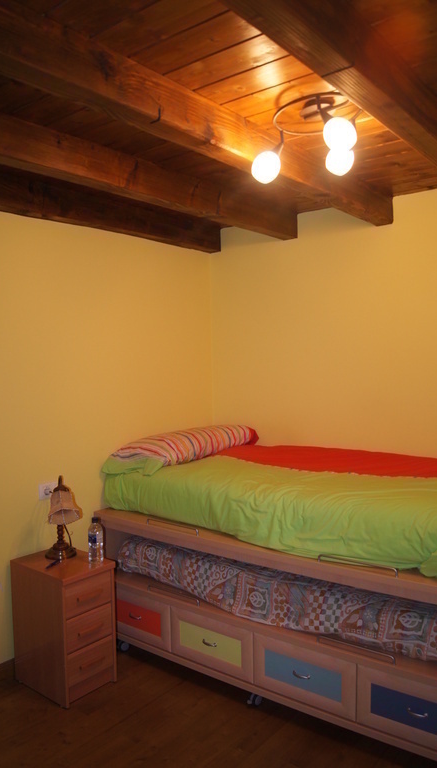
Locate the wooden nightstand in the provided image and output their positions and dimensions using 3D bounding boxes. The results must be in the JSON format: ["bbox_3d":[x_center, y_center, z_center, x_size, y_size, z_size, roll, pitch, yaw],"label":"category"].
[{"bbox_3d":[-0.769,1.187,2.873,0.435,0.593,0.298,0,3,39],"label":"wooden nightstand"}]

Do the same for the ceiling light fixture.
[{"bbox_3d":[0.341,-0.926,2.165,0.470,0.250,0.400,0,3,37],"label":"ceiling light fixture"}]

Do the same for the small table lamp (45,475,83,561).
[{"bbox_3d":[-0.794,0.683,2.935,0.165,0.410,0.250,-2,2,-30],"label":"small table lamp"}]

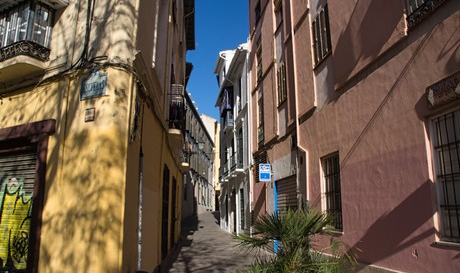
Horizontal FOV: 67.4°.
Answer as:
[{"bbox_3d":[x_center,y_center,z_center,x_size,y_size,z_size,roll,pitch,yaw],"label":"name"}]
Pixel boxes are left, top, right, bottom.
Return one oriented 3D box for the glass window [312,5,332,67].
[{"bbox_3d":[2.358,-2.554,8.917,0.140,1.300,0.980,2,-12,-9],"label":"glass window"}]

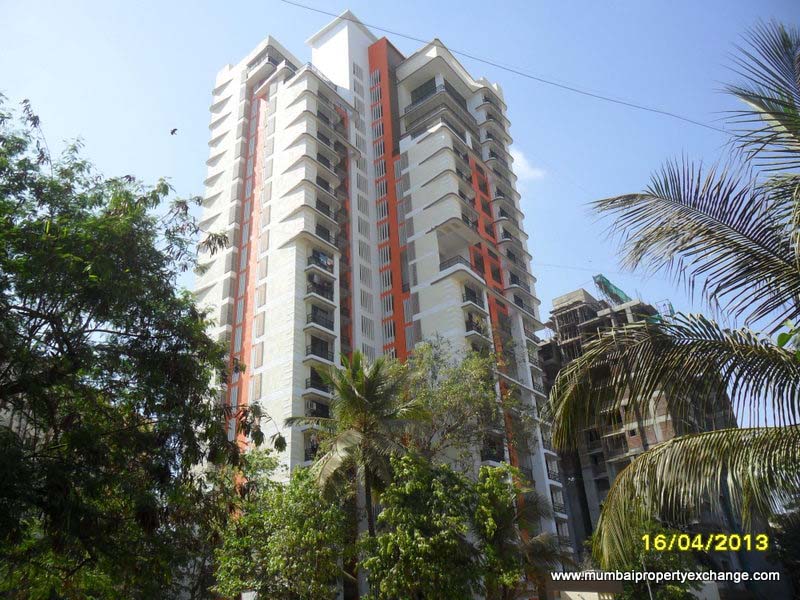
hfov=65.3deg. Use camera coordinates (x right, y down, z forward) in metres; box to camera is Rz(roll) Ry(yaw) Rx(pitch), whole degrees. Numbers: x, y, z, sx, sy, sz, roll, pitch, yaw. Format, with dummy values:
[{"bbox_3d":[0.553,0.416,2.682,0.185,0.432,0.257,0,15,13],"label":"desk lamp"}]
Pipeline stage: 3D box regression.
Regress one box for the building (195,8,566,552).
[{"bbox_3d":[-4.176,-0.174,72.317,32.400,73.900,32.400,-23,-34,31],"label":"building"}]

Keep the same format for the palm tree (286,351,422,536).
[{"bbox_3d":[-1.873,9.034,28.099,6.500,14.800,6.500,-4,-29,0],"label":"palm tree"}]

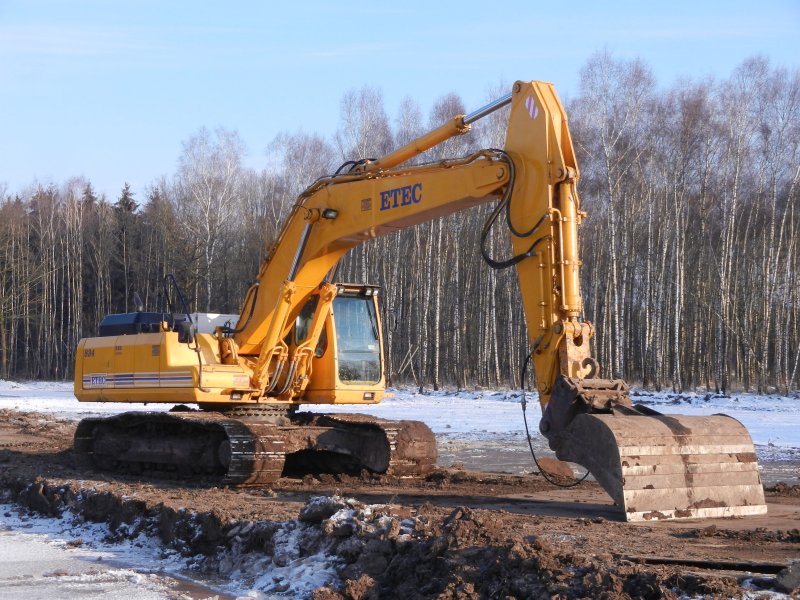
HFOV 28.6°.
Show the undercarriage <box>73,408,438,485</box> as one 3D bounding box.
[{"bbox_3d":[-2.345,2.254,24.472,3.534,1.100,5.002,3,-5,-36],"label":"undercarriage"}]

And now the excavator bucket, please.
[{"bbox_3d":[2.897,1.803,17.347,2.140,1.120,1.120,3,-5,-36],"label":"excavator bucket"}]

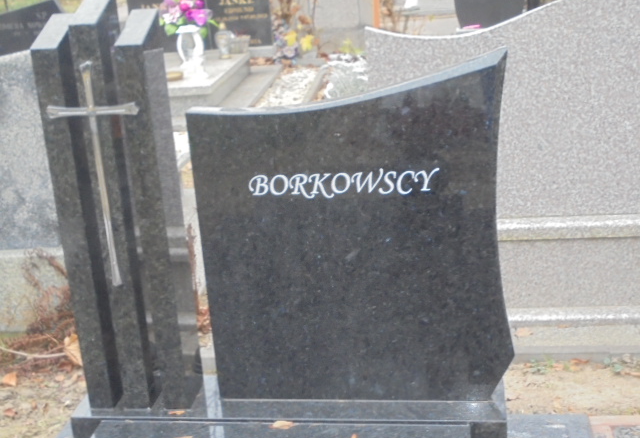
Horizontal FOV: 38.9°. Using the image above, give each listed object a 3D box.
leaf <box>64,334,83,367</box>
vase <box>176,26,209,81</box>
[{"bbox_3d":[-0.687,0.371,2.557,0.075,0.085,0.050,-1,18,9],"label":"leaf"},{"bbox_3d":[-0.932,-1.204,6.548,0.195,0.370,0.185,-1,18,9],"label":"vase"}]

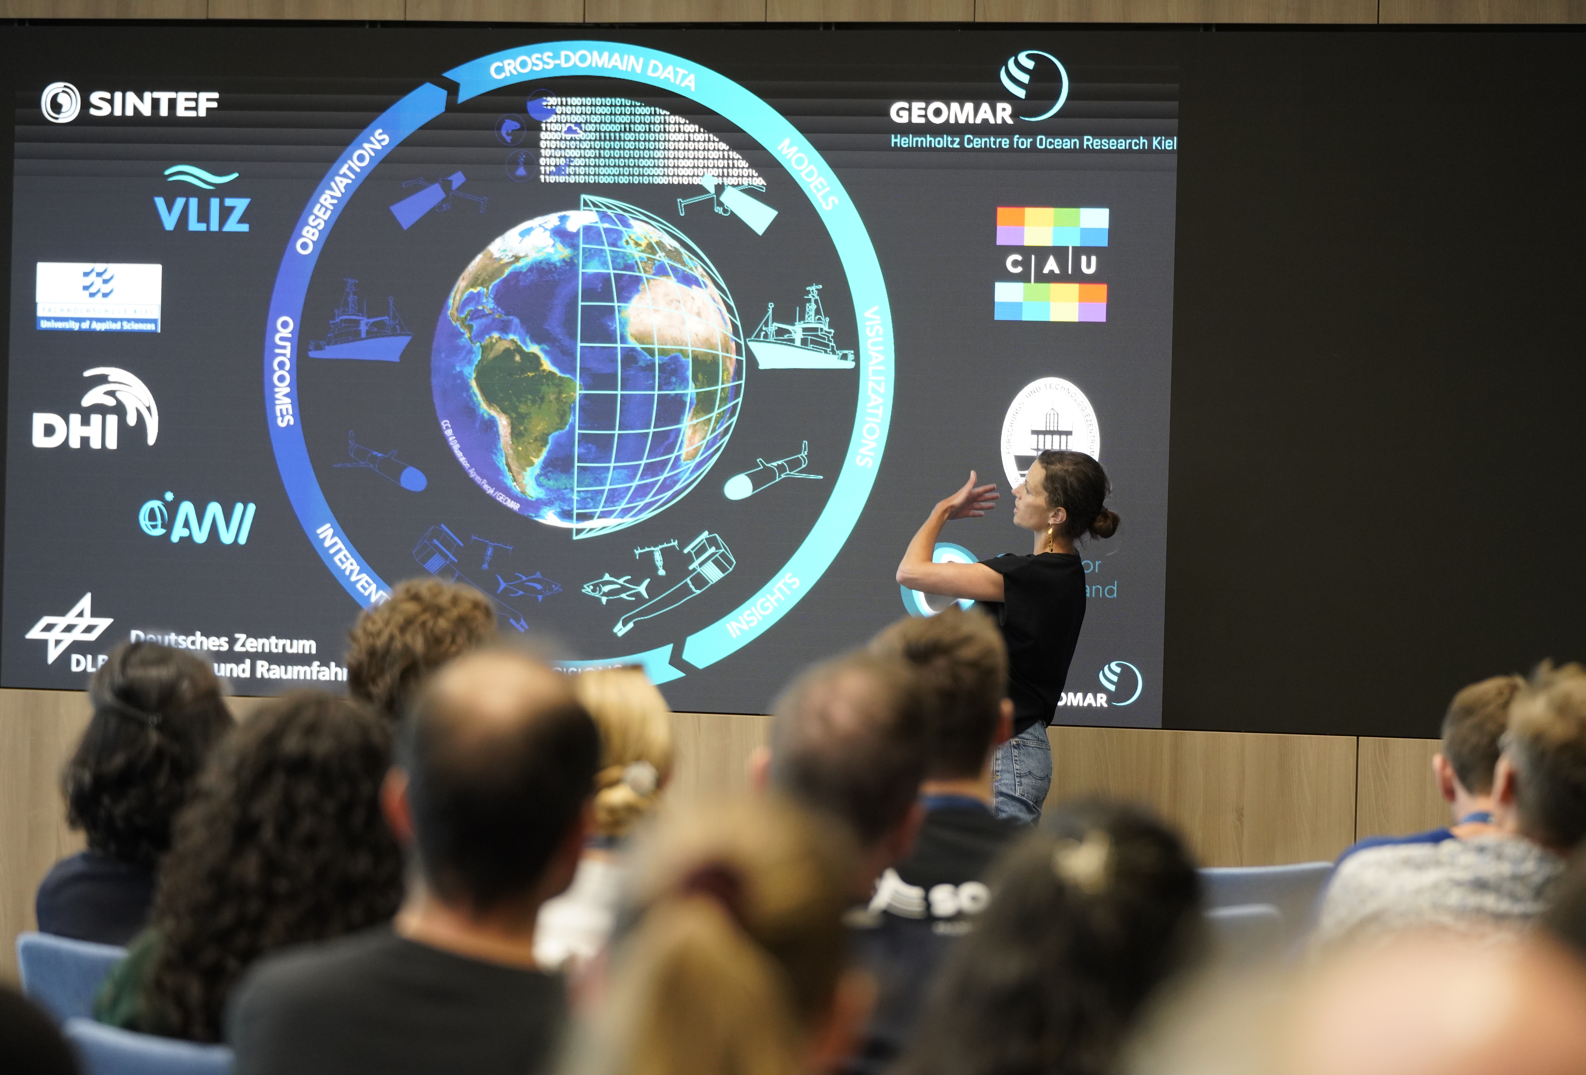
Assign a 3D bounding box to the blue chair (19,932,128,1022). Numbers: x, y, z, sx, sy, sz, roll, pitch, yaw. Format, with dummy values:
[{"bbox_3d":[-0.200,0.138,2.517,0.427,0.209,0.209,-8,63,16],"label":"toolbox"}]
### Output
[{"bbox_3d":[-0.906,1.034,7.560,0.520,0.830,0.540,2,0,14],"label":"blue chair"}]

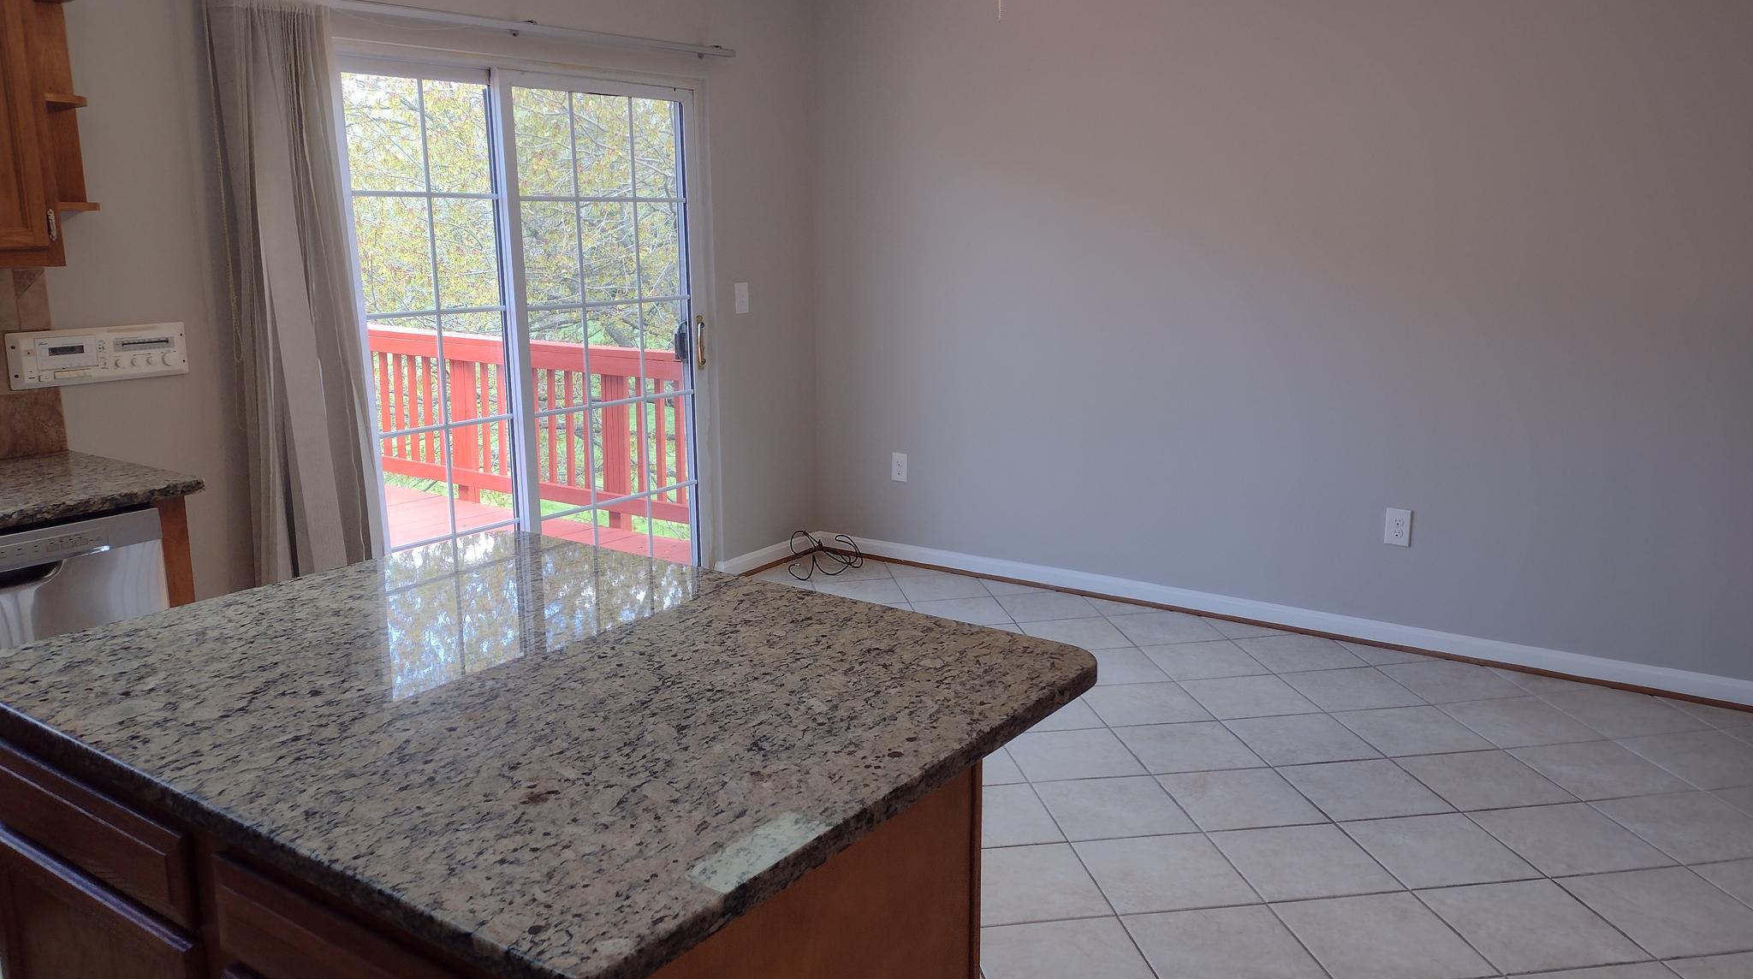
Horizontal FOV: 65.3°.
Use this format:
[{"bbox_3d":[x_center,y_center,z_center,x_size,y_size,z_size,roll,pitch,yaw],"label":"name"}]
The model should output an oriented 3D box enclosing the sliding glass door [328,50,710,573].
[{"bbox_3d":[-1.180,-0.420,4.627,0.110,1.926,1.780,8,15,33],"label":"sliding glass door"}]

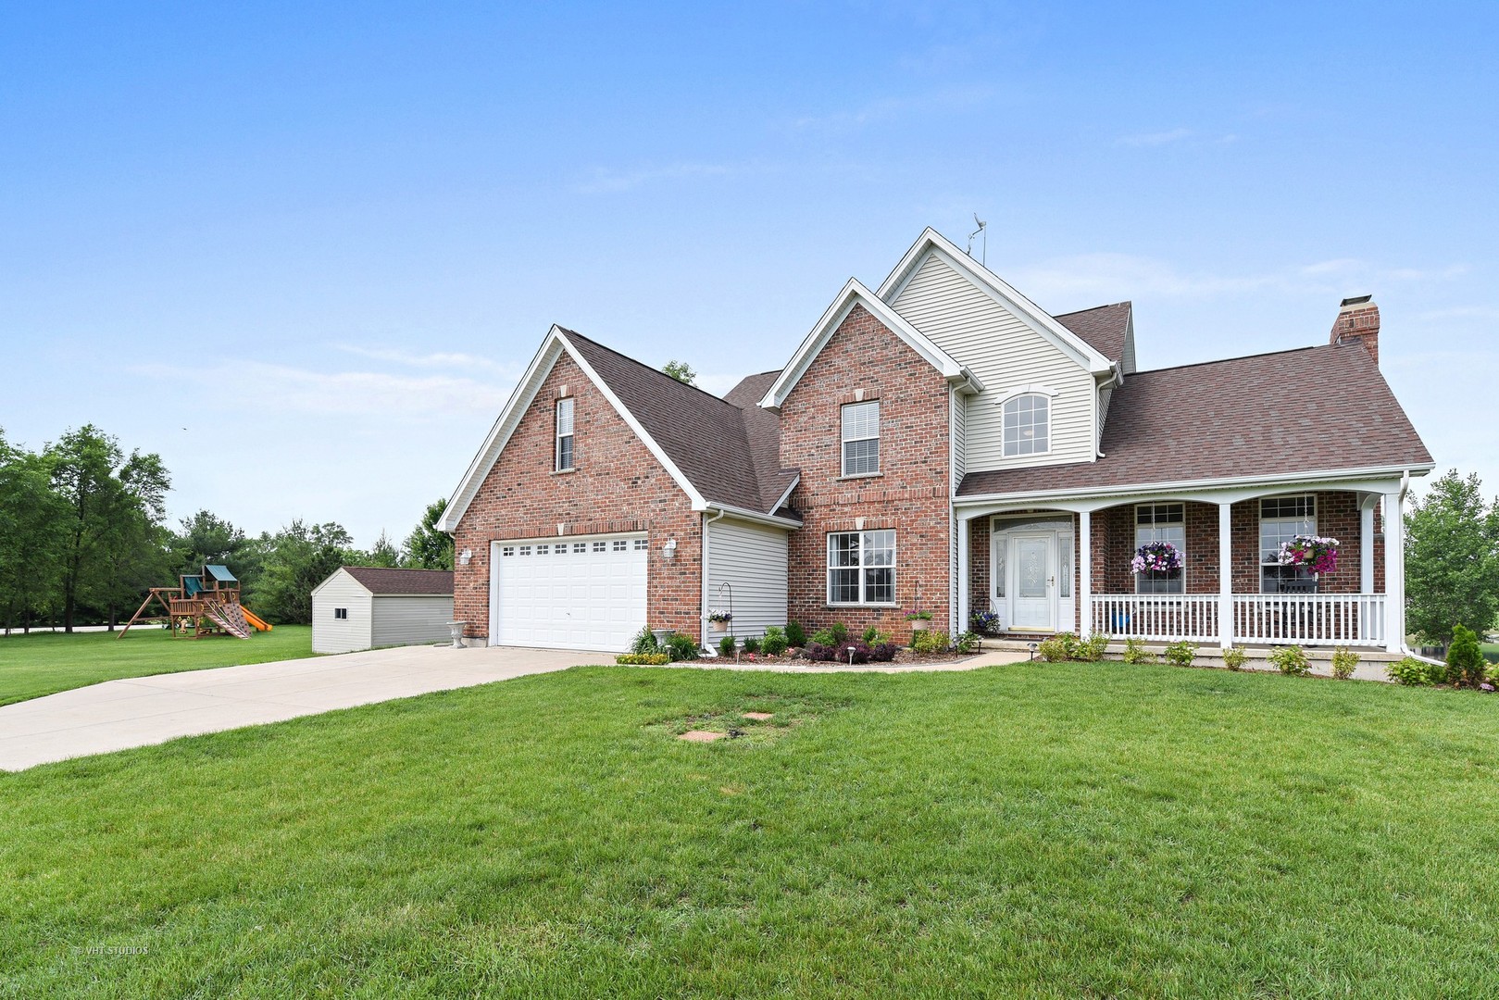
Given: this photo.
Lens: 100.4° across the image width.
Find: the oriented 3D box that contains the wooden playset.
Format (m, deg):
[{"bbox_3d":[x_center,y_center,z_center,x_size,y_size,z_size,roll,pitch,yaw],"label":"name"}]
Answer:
[{"bbox_3d":[-28.000,5.120,31.900,5.000,3.600,4.300,2,-5,-20],"label":"wooden playset"}]

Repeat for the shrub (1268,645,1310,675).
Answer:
[{"bbox_3d":[9.256,2.749,10.700,0.580,0.540,0.550,-2,-5,29],"label":"shrub"}]

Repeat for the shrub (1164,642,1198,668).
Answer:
[{"bbox_3d":[7.909,2.834,11.450,0.550,0.500,0.520,-2,-5,29],"label":"shrub"}]

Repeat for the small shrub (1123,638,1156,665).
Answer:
[{"bbox_3d":[6.638,2.576,10.650,0.490,0.430,0.460,-3,-5,32],"label":"small shrub"}]

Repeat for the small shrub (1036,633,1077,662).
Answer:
[{"bbox_3d":[6.114,2.941,12.450,0.700,0.570,0.640,-2,-5,29],"label":"small shrub"}]

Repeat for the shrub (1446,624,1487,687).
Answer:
[{"bbox_3d":[10.792,2.335,9.400,0.450,0.890,0.450,4,-6,-41],"label":"shrub"}]

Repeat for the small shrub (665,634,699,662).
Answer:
[{"bbox_3d":[-1.359,2.965,12.500,0.660,0.580,0.620,0,-4,0],"label":"small shrub"}]

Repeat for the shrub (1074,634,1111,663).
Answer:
[{"bbox_3d":[6.661,2.882,12.150,0.620,0.590,0.580,-2,-5,29],"label":"shrub"}]

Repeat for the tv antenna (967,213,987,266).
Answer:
[{"bbox_3d":[6.109,-6.978,16.800,0.550,1.450,0.500,0,-4,6],"label":"tv antenna"}]

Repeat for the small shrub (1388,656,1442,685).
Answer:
[{"bbox_3d":[9.946,2.551,9.350,0.560,0.430,0.620,4,-6,-43],"label":"small shrub"}]

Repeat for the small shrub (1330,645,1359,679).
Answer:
[{"bbox_3d":[9.922,2.711,10.400,0.400,0.560,0.400,-2,-5,29],"label":"small shrub"}]

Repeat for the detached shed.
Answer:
[{"bbox_3d":[-12.880,4.040,23.250,3.800,2.950,4.400,-3,-5,31],"label":"detached shed"}]

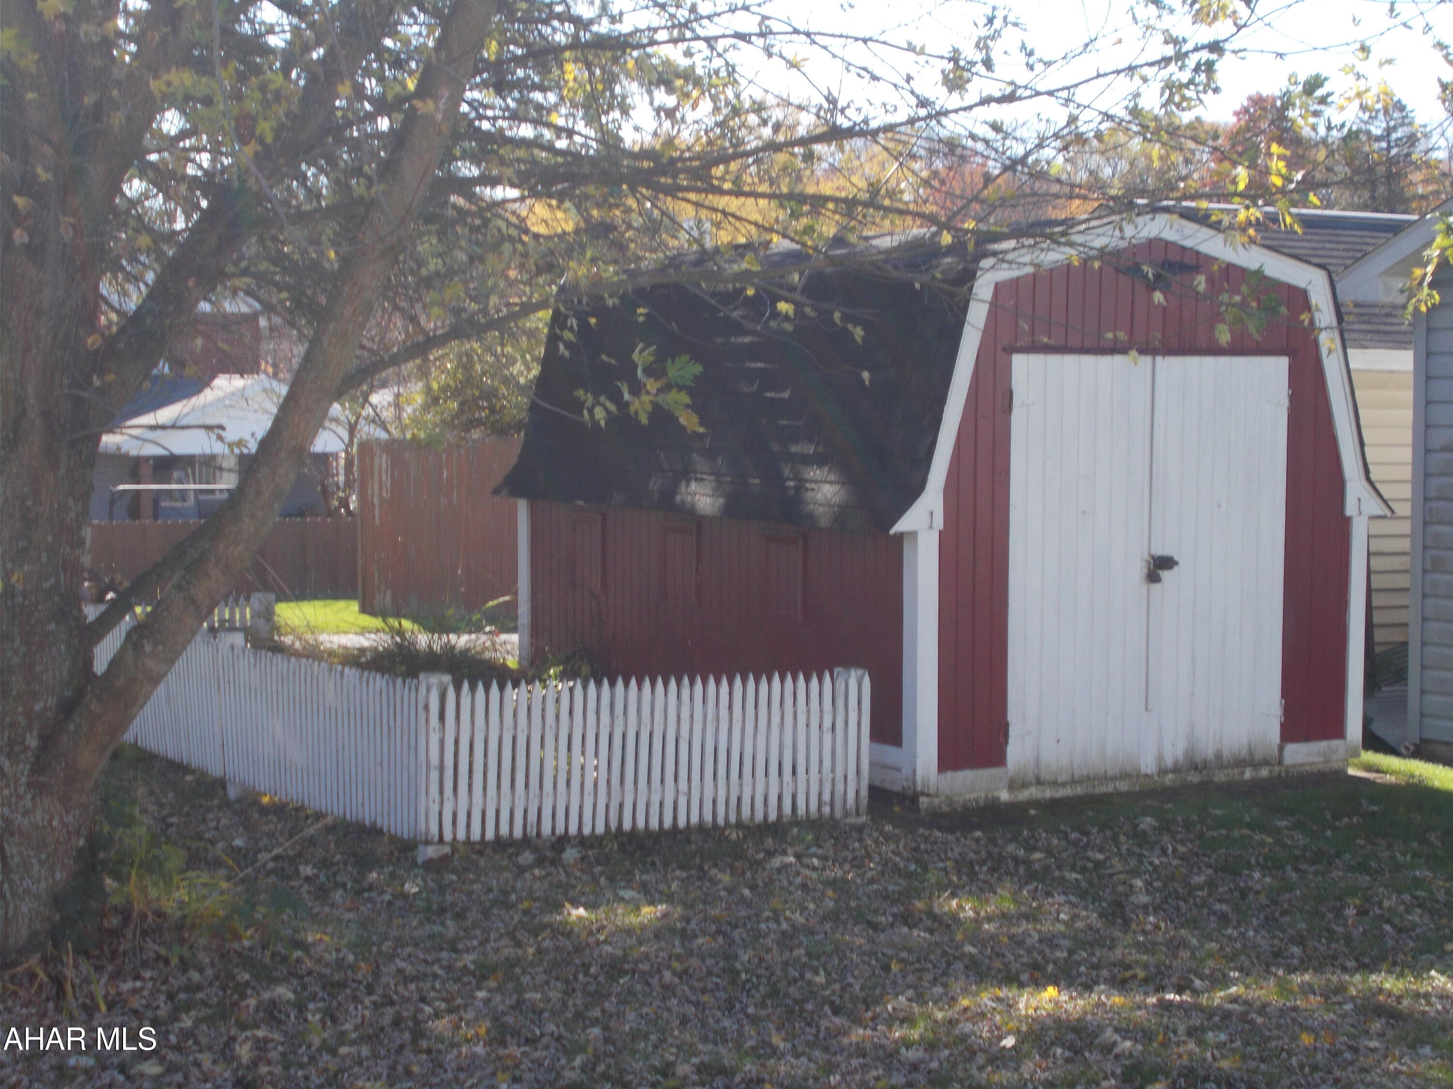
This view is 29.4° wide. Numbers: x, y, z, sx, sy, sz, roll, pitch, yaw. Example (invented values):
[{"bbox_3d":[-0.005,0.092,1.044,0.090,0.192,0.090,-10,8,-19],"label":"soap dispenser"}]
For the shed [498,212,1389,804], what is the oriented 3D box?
[{"bbox_3d":[0.911,-0.292,13.558,2.750,2.490,3.800,-2,4,-30],"label":"shed"}]

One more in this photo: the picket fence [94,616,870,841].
[{"bbox_3d":[-1.289,0.688,12.329,1.940,0.655,4.000,-2,4,-30],"label":"picket fence"}]

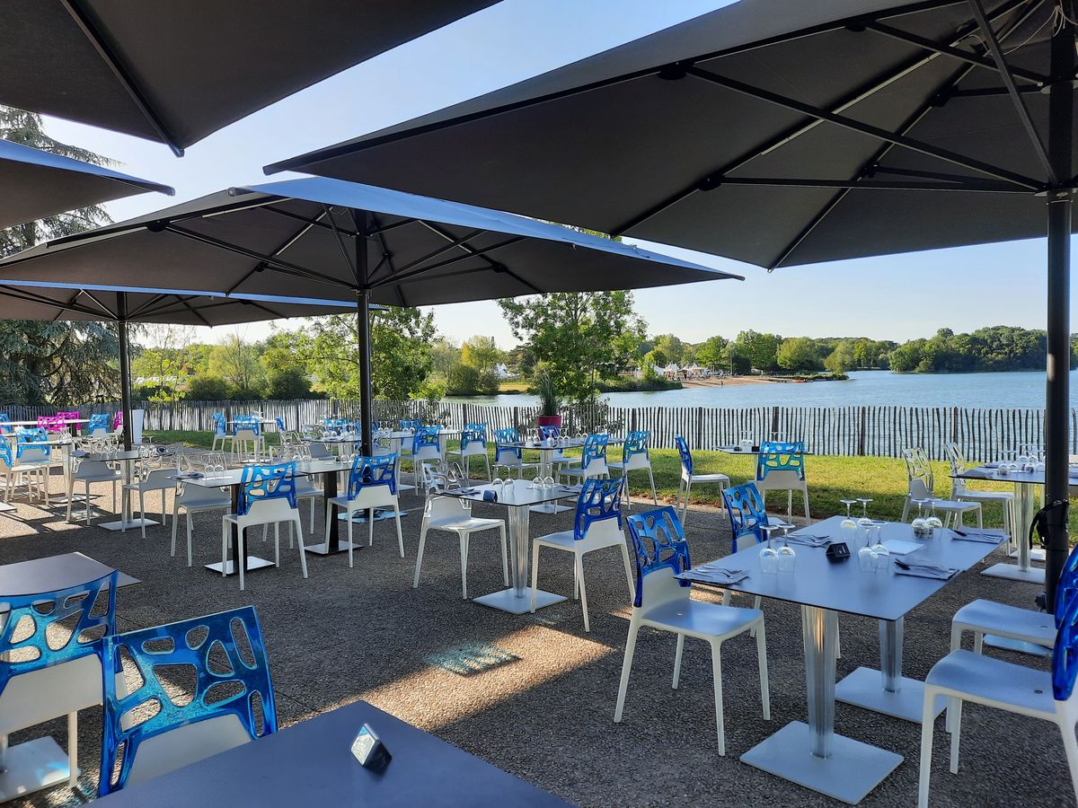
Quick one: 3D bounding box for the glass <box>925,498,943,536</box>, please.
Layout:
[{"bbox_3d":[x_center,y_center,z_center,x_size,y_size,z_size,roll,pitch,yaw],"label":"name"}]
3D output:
[{"bbox_3d":[1.856,0.530,3.651,0.081,0.159,0.081,-1,2,0],"label":"glass"}]

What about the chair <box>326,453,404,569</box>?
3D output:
[{"bbox_3d":[-1.471,0.841,6.515,0.498,0.879,0.523,-2,2,-41],"label":"chair"}]

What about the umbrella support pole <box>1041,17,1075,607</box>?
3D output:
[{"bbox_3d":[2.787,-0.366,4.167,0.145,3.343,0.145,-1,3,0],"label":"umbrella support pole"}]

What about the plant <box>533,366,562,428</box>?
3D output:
[{"bbox_3d":[0.212,0.100,15.938,0.600,1.650,0.600,-1,2,0],"label":"plant"}]

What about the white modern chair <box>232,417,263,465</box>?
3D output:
[{"bbox_3d":[-5.101,0.618,13.700,0.485,0.853,0.500,-1,2,-6],"label":"white modern chair"}]

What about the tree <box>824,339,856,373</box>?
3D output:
[{"bbox_3d":[63.681,-9.424,165.000,6.800,7.800,6.800,-1,3,0],"label":"tree"}]

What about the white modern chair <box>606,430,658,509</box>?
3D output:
[{"bbox_3d":[1.015,0.734,8.971,0.498,0.879,0.523,-2,2,-43],"label":"white modern chair"}]

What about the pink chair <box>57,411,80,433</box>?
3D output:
[{"bbox_3d":[-9.444,0.634,15.693,0.480,0.868,0.505,-3,3,-41],"label":"pink chair"}]

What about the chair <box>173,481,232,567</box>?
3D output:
[{"bbox_3d":[-2.712,0.837,6.377,0.485,0.853,0.500,-2,3,-37],"label":"chair"}]

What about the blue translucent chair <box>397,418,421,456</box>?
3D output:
[{"bbox_3d":[-1.748,0.673,11.524,0.505,0.868,0.480,1,3,44],"label":"blue translucent chair"}]

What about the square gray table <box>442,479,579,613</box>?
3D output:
[{"bbox_3d":[-0.135,0.943,5.162,0.795,0.731,0.795,1,3,42],"label":"square gray table"}]

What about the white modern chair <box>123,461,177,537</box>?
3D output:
[{"bbox_3d":[-3.801,0.829,7.715,0.523,0.879,0.498,1,2,37],"label":"white modern chair"}]

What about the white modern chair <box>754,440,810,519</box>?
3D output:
[{"bbox_3d":[2.232,0.773,7.320,0.498,0.879,0.523,-1,2,0],"label":"white modern chair"}]

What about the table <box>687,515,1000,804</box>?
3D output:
[{"bbox_3d":[1.329,0.990,3.234,0.790,0.731,1.575,1,3,42],"label":"table"}]

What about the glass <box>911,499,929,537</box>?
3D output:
[{"bbox_3d":[1.786,0.530,3.641,0.081,0.168,0.081,-1,2,0],"label":"glass"}]

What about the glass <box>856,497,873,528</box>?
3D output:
[{"bbox_3d":[1.501,0.527,3.585,0.075,0.176,0.075,-1,2,0],"label":"glass"}]

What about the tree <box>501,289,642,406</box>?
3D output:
[{"bbox_3d":[0.977,-2.170,22.000,4.400,7.000,4.400,-1,2,0],"label":"tree"}]

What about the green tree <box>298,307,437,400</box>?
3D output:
[{"bbox_3d":[-6.154,-1.599,28.000,5.000,5.000,5.000,-1,3,0],"label":"green tree"}]

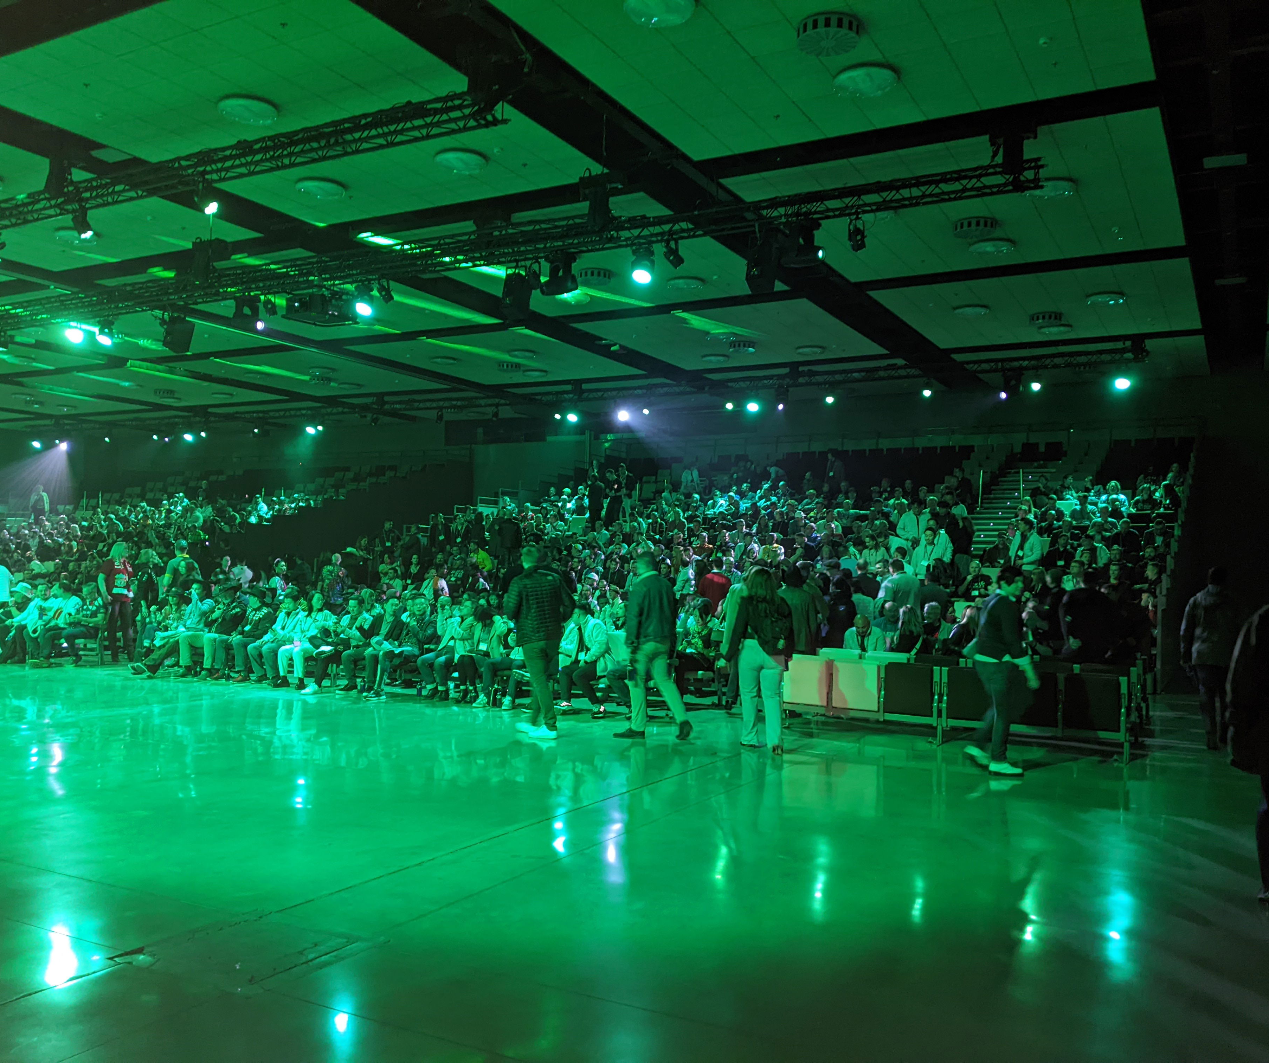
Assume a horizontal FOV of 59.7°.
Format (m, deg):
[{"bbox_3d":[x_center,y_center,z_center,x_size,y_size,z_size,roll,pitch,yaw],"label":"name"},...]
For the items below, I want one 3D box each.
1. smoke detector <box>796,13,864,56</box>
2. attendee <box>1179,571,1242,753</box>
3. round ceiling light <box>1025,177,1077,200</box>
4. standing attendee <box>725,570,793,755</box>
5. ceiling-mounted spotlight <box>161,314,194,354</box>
[{"bbox_3d":[1.946,-4.934,11.023,0.630,0.160,0.630,2,-2,0],"label":"smoke detector"},{"bbox_3d":[5.911,1.286,11.328,0.600,1.800,0.420,1,-2,21],"label":"attendee"},{"bbox_3d":[5.713,-4.686,15.190,0.700,0.100,0.700,2,-2,0],"label":"round ceiling light"},{"bbox_3d":[1.150,1.150,10.162,0.580,1.690,0.420,2,-2,2],"label":"standing attendee"},{"bbox_3d":[-8.071,-3.493,19.535,0.380,0.590,0.370,0,-16,29],"label":"ceiling-mounted spotlight"}]

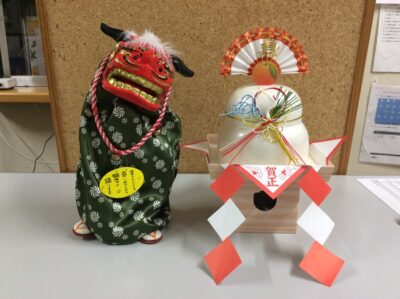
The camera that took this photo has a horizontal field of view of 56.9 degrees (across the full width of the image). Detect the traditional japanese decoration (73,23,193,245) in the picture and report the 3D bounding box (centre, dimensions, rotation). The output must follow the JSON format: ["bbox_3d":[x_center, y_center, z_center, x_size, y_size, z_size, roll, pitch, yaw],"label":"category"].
[{"bbox_3d":[-0.146,-0.045,0.807,0.255,0.435,0.215,2,17,3],"label":"traditional japanese decoration"}]

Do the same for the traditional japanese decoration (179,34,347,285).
[{"bbox_3d":[0.143,-0.026,0.767,0.345,0.430,0.360,1,17,0],"label":"traditional japanese decoration"}]

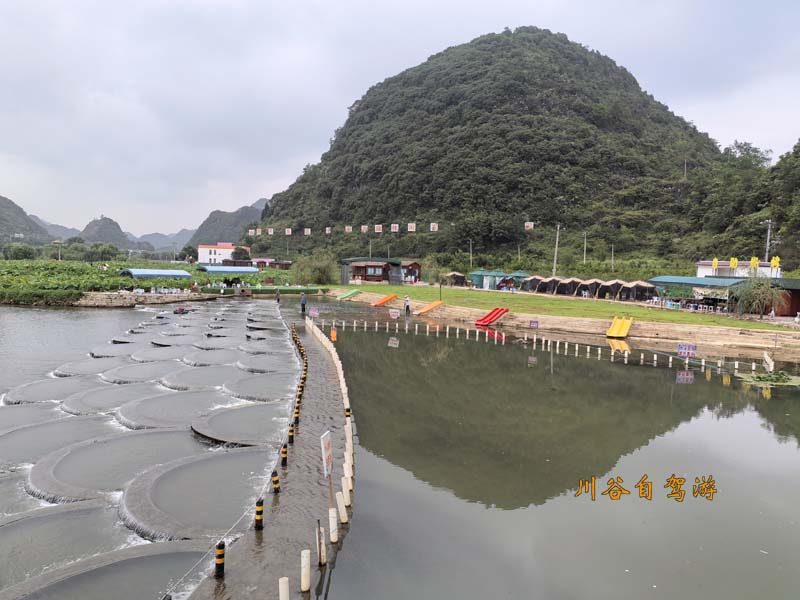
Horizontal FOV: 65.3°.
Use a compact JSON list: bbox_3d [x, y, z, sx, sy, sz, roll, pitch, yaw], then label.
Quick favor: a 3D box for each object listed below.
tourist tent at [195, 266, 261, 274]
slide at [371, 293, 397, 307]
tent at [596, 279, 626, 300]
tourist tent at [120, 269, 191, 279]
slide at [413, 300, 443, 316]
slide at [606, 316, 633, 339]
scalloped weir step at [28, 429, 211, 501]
[{"bbox_3d":[-21.772,-2.993,79.013,6.500,2.300,3.900,-1,5,-38],"label":"tourist tent"},{"bbox_3d":[-1.471,0.054,60.266,2.400,1.150,1.100,0,4,-29],"label":"slide"},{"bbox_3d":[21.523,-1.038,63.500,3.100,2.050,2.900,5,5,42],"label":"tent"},{"bbox_3d":[-26.549,-2.124,68.055,6.400,2.300,3.800,-2,5,-43],"label":"tourist tent"},{"bbox_3d":[2.482,0.661,52.898,2.450,1.200,0.850,-1,4,-32],"label":"slide"},{"bbox_3d":[14.495,1.748,41.071,1.150,1.200,2.300,4,4,32],"label":"slide"},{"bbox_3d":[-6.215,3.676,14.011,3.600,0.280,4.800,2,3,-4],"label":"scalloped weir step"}]

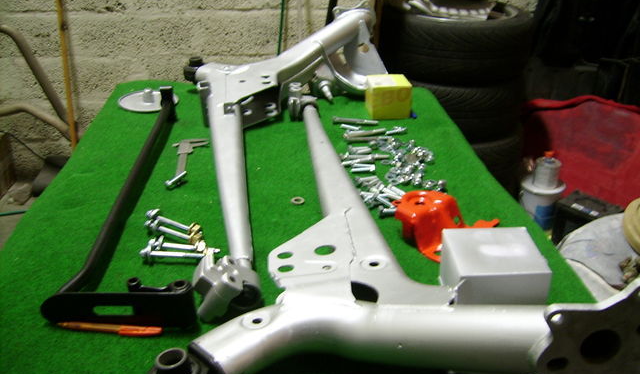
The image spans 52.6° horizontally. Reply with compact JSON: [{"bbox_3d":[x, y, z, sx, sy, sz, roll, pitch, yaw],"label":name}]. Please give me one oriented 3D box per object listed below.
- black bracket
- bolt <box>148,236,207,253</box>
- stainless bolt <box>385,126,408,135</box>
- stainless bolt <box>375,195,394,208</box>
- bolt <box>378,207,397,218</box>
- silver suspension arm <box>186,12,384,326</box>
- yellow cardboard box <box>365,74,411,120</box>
[{"bbox_3d":[-0.294,-0.026,1.272,0.228,0.080,0.810,-1,28,0],"label":"black bracket"},{"bbox_3d":[-0.241,0.098,1.099,0.101,0.023,0.023,3,29,7],"label":"bolt"},{"bbox_3d":[0.181,-0.131,1.521,0.062,0.014,0.014,-14,31,-24],"label":"stainless bolt"},{"bbox_3d":[0.122,0.028,1.216,0.038,0.013,0.013,21,35,35],"label":"stainless bolt"},{"bbox_3d":[0.129,0.045,1.191,0.041,0.018,0.018,-1,28,0],"label":"bolt"},{"bbox_3d":[-0.044,-0.160,1.384,0.560,0.205,1.090,-4,28,-5],"label":"silver suspension arm"},{"bbox_3d":[0.180,-0.237,1.697,0.098,0.083,0.108,-3,26,-4],"label":"yellow cardboard box"}]

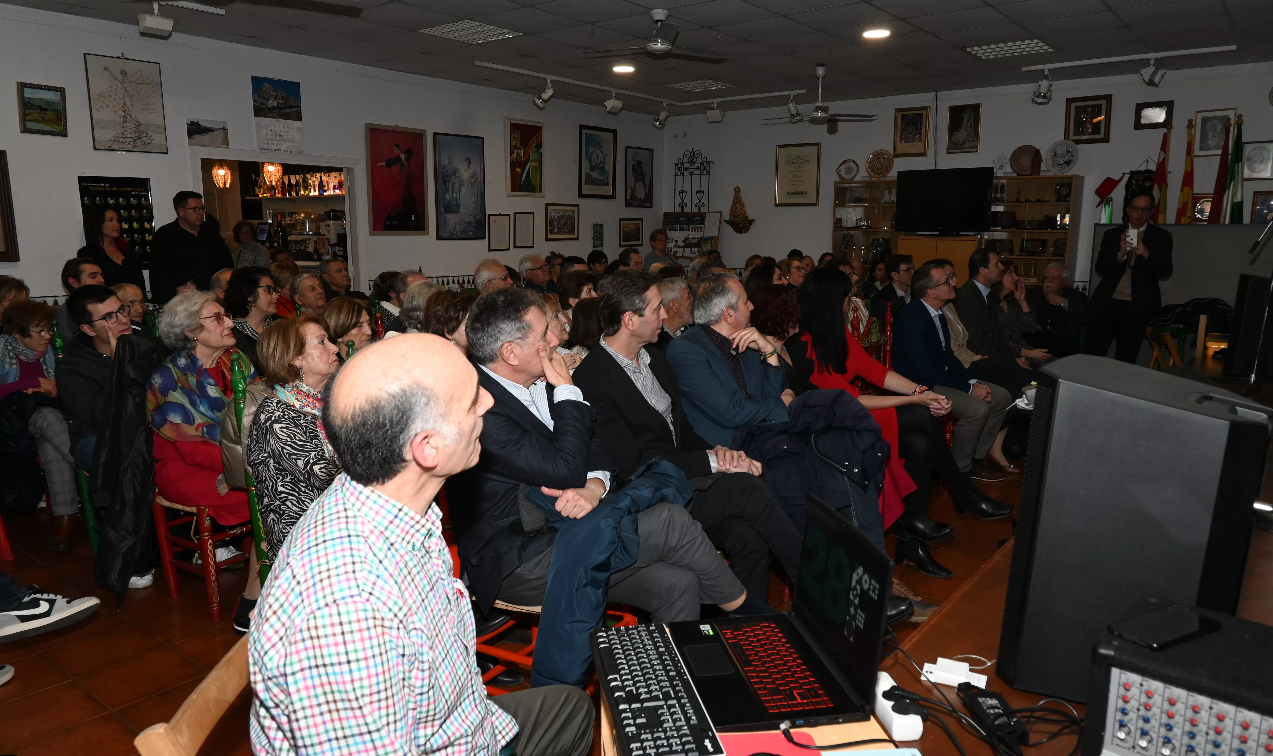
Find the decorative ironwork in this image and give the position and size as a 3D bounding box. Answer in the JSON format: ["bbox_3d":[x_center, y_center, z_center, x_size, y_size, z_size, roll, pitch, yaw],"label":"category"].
[{"bbox_3d":[0.726,-2.562,11.018,0.615,0.822,0.040,8,13,38],"label":"decorative ironwork"}]

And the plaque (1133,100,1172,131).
[{"bbox_3d":[4.750,-2.411,7.791,0.308,0.235,0.030,8,13,38],"label":"plaque"}]

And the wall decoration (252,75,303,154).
[{"bbox_3d":[-2.991,-2.198,7.101,0.012,0.578,0.425,8,13,38],"label":"wall decoration"}]

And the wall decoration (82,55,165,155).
[{"bbox_3d":[-3.735,-1.998,6.229,0.025,0.658,0.506,8,13,38],"label":"wall decoration"}]

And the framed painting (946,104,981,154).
[{"bbox_3d":[3.411,-2.590,8.836,0.332,0.486,0.030,8,13,38],"label":"framed painting"}]

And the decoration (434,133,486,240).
[{"bbox_3d":[-1.799,-1.944,8.688,0.030,1.050,0.655,8,13,38],"label":"decoration"}]

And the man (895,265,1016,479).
[{"bbox_3d":[1.901,-0.022,5.150,0.760,1.310,0.550,6,11,27],"label":"man"}]

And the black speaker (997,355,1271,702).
[{"bbox_3d":[0.929,0.280,1.593,0.355,0.585,0.395,8,13,38],"label":"black speaker"}]

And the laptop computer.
[{"bbox_3d":[0.238,0.407,1.539,0.288,0.284,0.360,-2,10,-11],"label":"laptop computer"}]

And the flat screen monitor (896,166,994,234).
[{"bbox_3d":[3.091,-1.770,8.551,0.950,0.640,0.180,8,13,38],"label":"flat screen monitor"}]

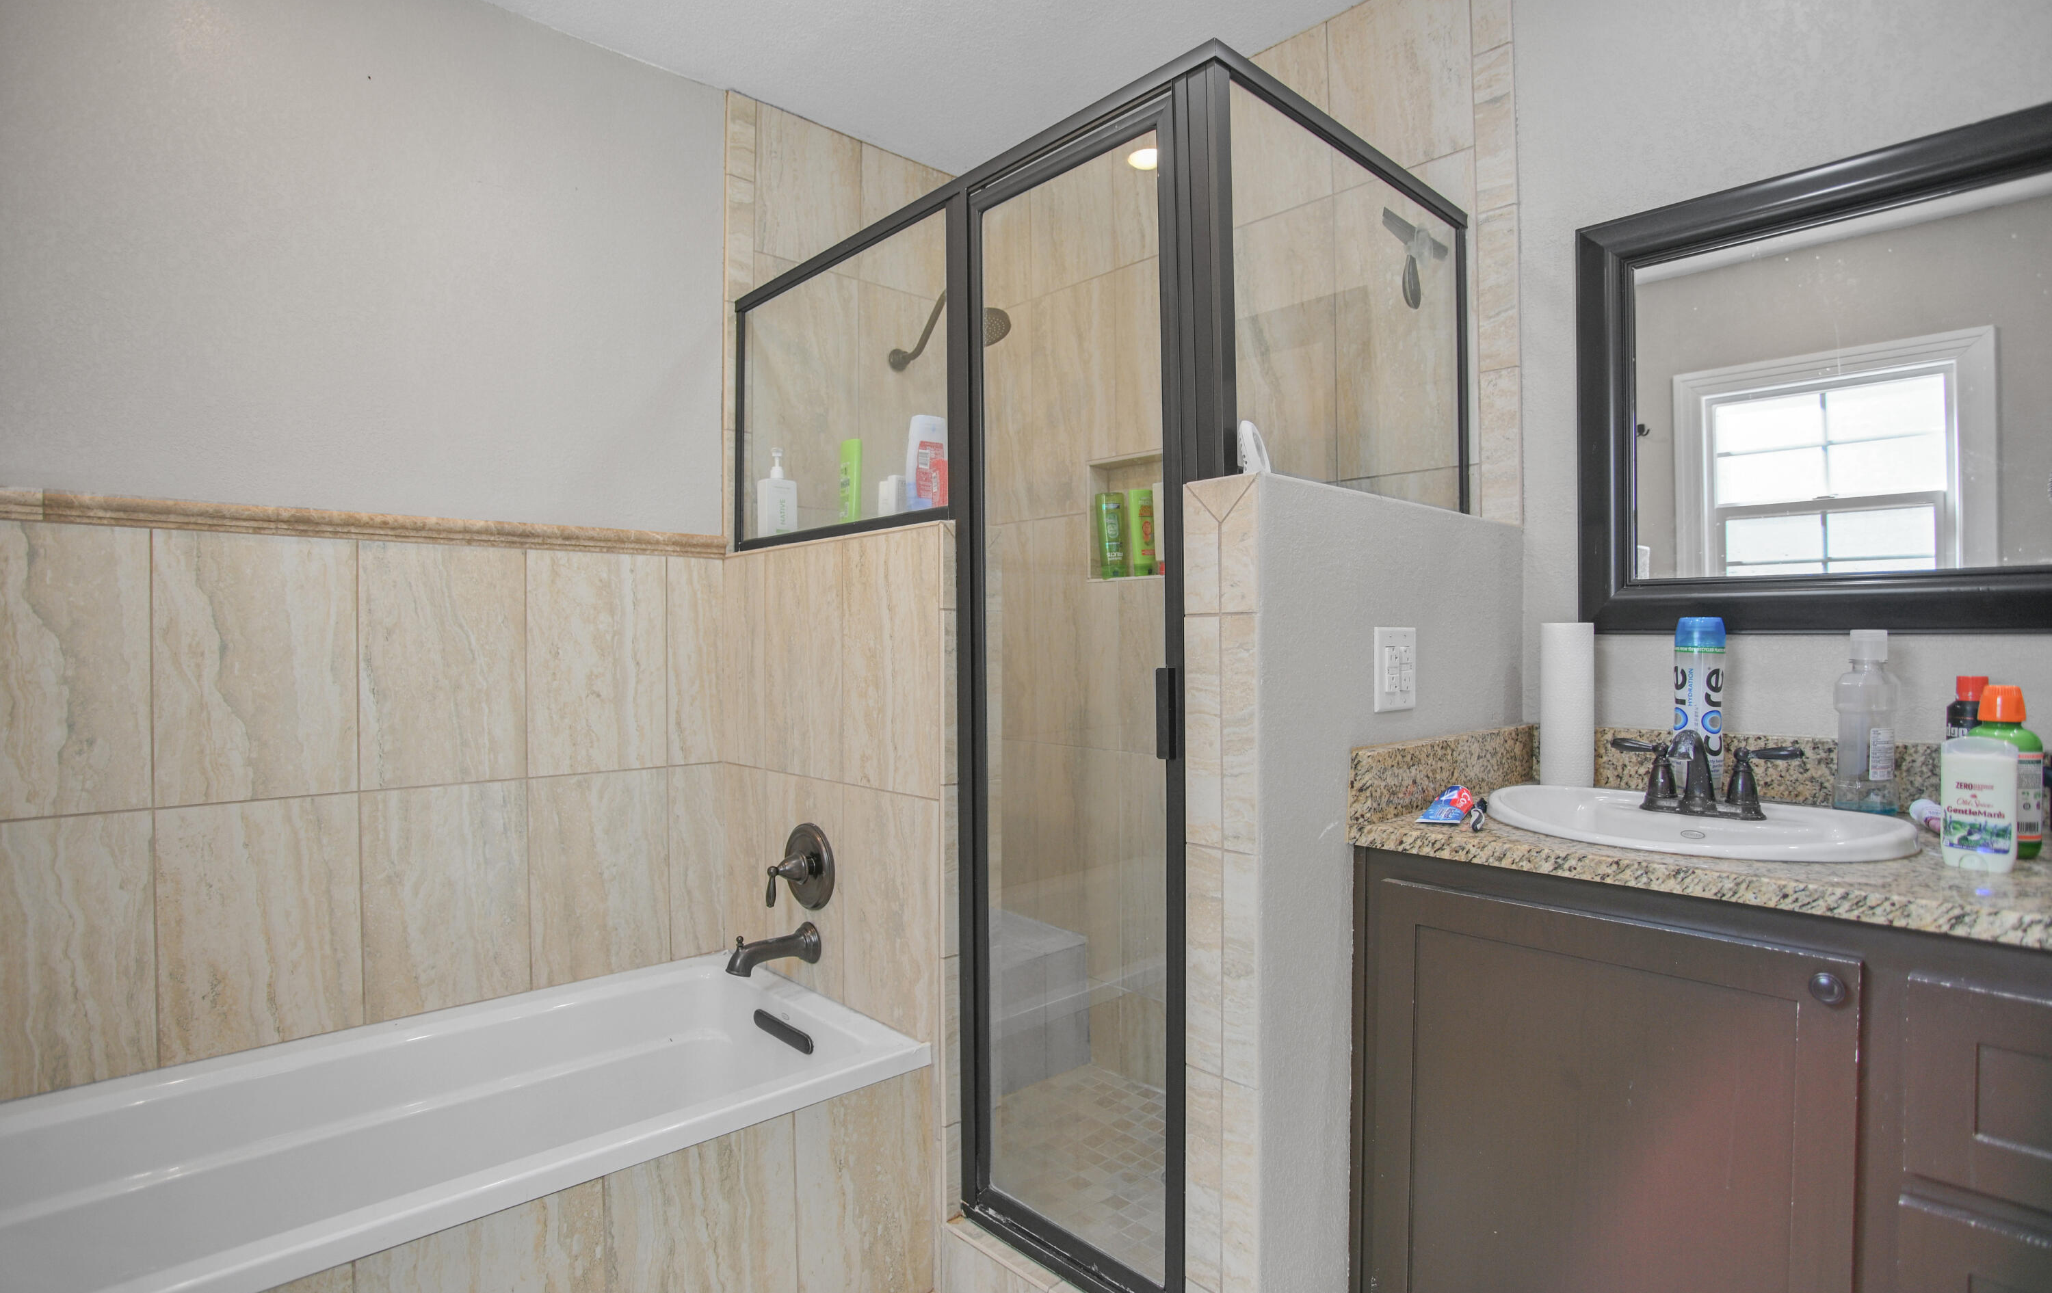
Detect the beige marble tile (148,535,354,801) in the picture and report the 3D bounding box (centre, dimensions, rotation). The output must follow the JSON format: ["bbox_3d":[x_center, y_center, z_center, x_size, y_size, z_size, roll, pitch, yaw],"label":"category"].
[{"bbox_3d":[-1.336,0.038,1.695,0.282,0.467,0.012,0,-1,-41],"label":"beige marble tile"}]

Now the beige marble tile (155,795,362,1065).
[{"bbox_3d":[-1.331,0.484,1.692,0.282,0.424,0.012,0,-1,-41],"label":"beige marble tile"}]

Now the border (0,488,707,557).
[{"bbox_3d":[-1.150,-0.220,1.841,1.216,0.047,0.028,0,-1,-41],"label":"border"}]

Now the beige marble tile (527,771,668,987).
[{"bbox_3d":[-0.904,0.481,2.066,0.286,0.424,0.012,0,-1,-41],"label":"beige marble tile"}]

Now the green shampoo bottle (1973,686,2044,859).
[{"bbox_3d":[1.139,0.143,1.128,0.067,0.194,0.057,-1,0,18],"label":"green shampoo bottle"}]

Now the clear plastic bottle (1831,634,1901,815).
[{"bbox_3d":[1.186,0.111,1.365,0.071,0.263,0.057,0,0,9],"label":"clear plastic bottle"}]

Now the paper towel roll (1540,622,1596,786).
[{"bbox_3d":[0.913,0.101,1.630,0.084,0.284,0.084,0,0,-44],"label":"paper towel roll"}]

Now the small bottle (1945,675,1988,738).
[{"bbox_3d":[1.184,0.140,1.210,0.044,0.204,0.048,0,0,-25],"label":"small bottle"}]

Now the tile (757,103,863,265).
[{"bbox_3d":[-0.544,-1.122,2.412,0.289,0.360,0.012,0,-1,-41],"label":"tile"}]

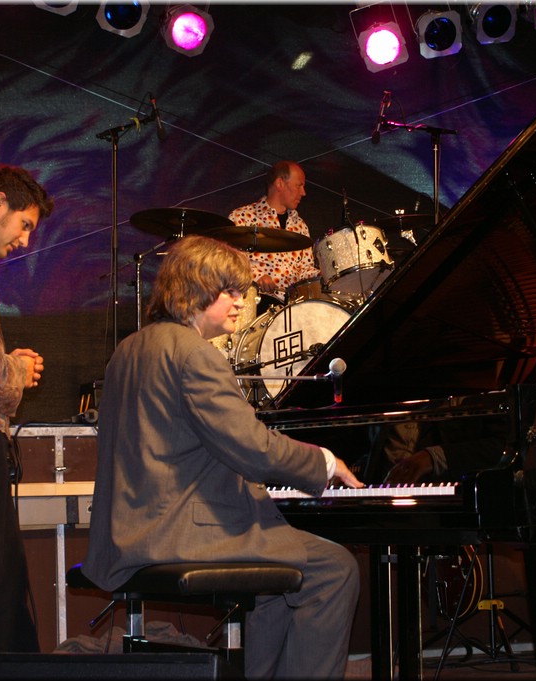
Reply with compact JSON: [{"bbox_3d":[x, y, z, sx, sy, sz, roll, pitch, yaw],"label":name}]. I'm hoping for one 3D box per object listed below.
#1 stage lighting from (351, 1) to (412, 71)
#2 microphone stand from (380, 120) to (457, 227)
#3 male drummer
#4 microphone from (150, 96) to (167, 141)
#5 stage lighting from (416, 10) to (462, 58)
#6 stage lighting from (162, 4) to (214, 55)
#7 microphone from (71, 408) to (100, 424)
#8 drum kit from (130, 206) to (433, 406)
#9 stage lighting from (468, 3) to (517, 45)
[{"bbox_3d":[0.683,-1.819,8.900,0.290,0.370,0.360,-18,14,7],"label":"stage lighting"},{"bbox_3d":[0.800,-0.332,7.200,0.600,1.520,0.600,1,-5,-24],"label":"microphone stand"},{"bbox_3d":[0.060,-0.229,7.120,0.600,1.310,0.720,1,-5,-24],"label":"male drummer"},{"bbox_3d":[-0.515,-1.044,6.950,0.040,0.205,0.040,-13,-4,0],"label":"microphone"},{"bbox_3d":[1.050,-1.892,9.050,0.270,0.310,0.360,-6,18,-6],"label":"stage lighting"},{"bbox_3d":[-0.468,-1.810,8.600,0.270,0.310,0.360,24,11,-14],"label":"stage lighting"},{"bbox_3d":[-0.698,0.292,5.650,0.050,0.050,0.165,1,-5,-30],"label":"microphone"},{"bbox_3d":[0.080,-0.129,6.920,1.550,1.100,1.280,0,-5,-20],"label":"drum kit"},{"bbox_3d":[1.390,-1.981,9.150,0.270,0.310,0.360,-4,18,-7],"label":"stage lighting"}]

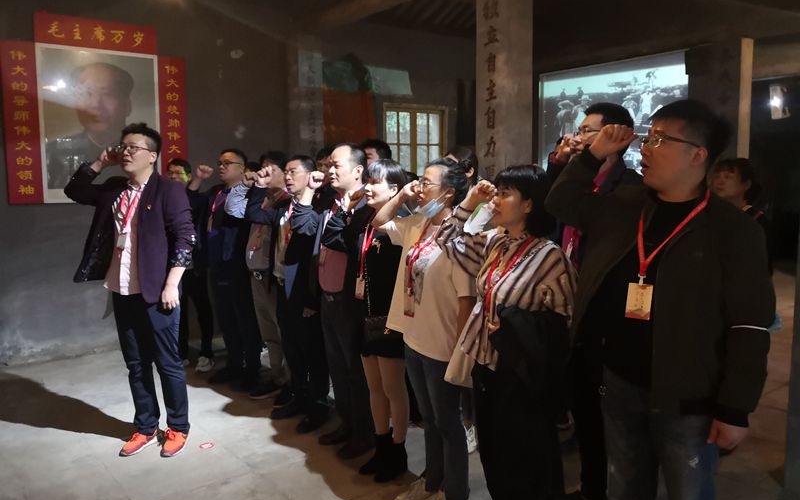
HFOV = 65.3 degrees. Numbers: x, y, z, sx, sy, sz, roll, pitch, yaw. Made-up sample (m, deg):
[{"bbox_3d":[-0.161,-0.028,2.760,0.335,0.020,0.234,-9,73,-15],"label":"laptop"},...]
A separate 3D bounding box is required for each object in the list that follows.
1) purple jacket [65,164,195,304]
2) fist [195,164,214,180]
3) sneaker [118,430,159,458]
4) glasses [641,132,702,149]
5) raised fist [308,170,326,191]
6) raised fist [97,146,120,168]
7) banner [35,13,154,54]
[{"bbox_3d":[-1.506,-0.086,3.480,0.690,0.750,0.400,2,5,26],"label":"purple jacket"},{"bbox_3d":[-1.459,-0.585,4.680,0.110,0.100,0.100,-5,7,-39],"label":"fist"},{"bbox_3d":[-1.494,1.077,3.585,0.105,0.105,0.280,2,5,28],"label":"sneaker"},{"bbox_3d":[0.796,-0.315,1.830,0.140,0.045,0.140,14,2,-12],"label":"glasses"},{"bbox_3d":[-0.463,-0.393,3.500,0.095,0.105,0.090,-5,7,-39],"label":"raised fist"},{"bbox_3d":[-1.598,-0.507,3.420,0.100,0.110,0.100,3,6,33],"label":"raised fist"},{"bbox_3d":[-2.703,-1.931,5.612,1.000,0.250,0.020,-4,6,-37],"label":"banner"}]

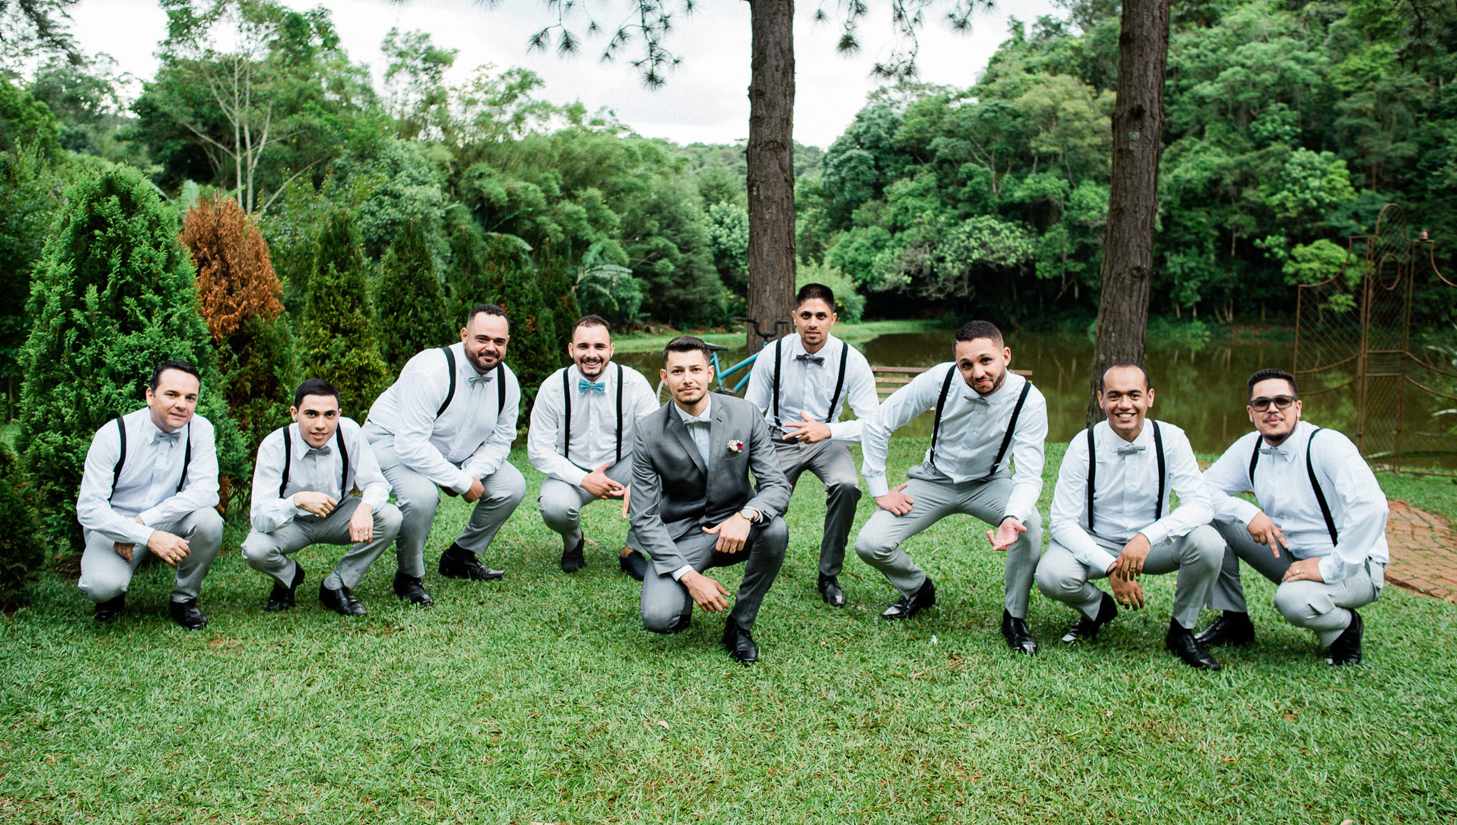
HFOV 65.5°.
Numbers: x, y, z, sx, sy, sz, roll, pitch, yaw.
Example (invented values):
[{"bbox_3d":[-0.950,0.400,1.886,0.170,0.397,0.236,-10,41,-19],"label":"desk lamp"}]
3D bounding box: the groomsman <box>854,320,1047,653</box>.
[{"bbox_3d":[0.805,0.239,4.100,0.700,1.144,0.720,1,6,9],"label":"groomsman"}]

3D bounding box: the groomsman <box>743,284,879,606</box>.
[{"bbox_3d":[0.339,0.121,4.660,0.540,1.286,0.720,0,6,-2],"label":"groomsman"}]

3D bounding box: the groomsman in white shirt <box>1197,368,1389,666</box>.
[{"bbox_3d":[1.971,0.342,3.970,0.640,1.006,0.760,5,7,37],"label":"groomsman in white shirt"}]

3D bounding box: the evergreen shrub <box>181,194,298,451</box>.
[{"bbox_3d":[-2.730,-0.330,6.300,0.750,1.767,0.750,0,6,0],"label":"evergreen shrub"}]

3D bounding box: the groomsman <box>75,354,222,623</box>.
[{"bbox_3d":[-2.134,0.287,4.170,0.560,0.979,0.720,-3,7,-30],"label":"groomsman"}]

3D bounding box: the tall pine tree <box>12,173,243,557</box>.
[{"bbox_3d":[-2.844,-0.296,5.400,1.100,1.757,1.100,0,6,0],"label":"tall pine tree"}]

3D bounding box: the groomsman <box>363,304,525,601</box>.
[{"bbox_3d":[-1.132,0.146,4.500,0.620,1.154,0.820,-4,7,-37],"label":"groomsman"}]

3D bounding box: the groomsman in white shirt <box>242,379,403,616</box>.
[{"bbox_3d":[-1.539,0.308,4.300,0.600,0.892,0.680,-1,6,-18],"label":"groomsman in white shirt"}]

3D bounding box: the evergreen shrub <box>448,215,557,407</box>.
[{"bbox_3d":[-1.843,-0.649,9.200,0.920,1.660,0.920,0,6,0],"label":"evergreen shrub"}]

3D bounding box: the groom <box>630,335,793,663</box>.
[{"bbox_3d":[-0.065,0.275,4.170,0.560,1.120,0.850,0,6,-7],"label":"groom"}]

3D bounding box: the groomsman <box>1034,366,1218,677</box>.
[{"bbox_3d":[1.397,0.337,3.970,0.640,1.021,0.720,1,6,10],"label":"groomsman"}]

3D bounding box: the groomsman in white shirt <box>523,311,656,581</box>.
[{"bbox_3d":[-0.572,0.133,4.770,0.560,1.087,0.680,0,6,-6],"label":"groomsman in white shirt"}]

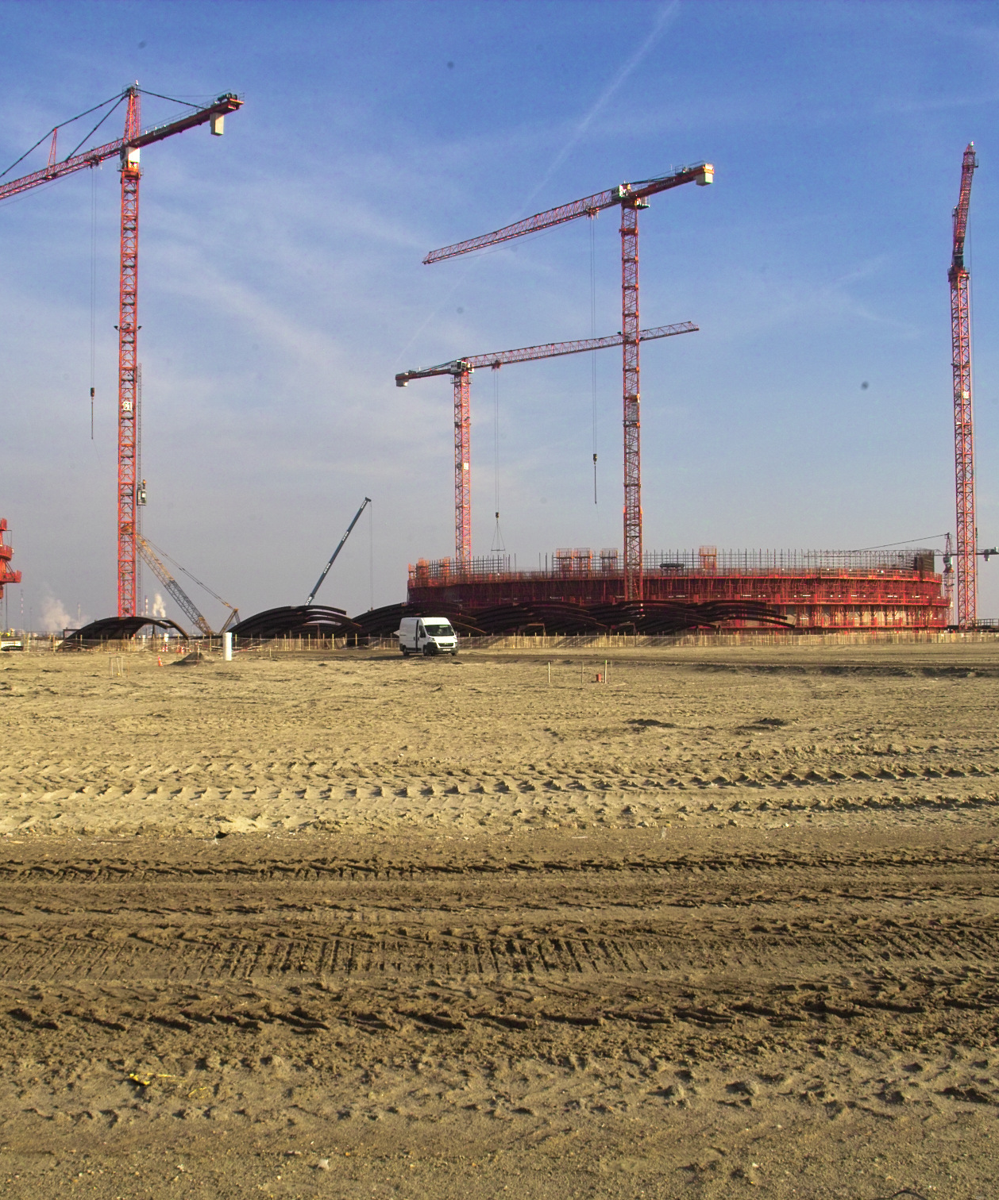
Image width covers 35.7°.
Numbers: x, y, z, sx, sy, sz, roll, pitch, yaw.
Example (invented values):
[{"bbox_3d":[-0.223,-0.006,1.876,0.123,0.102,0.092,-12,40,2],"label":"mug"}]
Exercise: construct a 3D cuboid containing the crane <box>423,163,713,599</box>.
[{"bbox_3d":[8.346,-25.909,228.384,3.000,64.200,61.200,0,-2,-41],"label":"crane"}]

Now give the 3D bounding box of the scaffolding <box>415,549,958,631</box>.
[{"bbox_3d":[29.743,-0.975,265.409,90.000,13.600,90.000,-1,-1,6],"label":"scaffolding"}]

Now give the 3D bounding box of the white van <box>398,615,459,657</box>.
[{"bbox_3d":[-4.673,2.478,103.000,2.100,2.520,5.400,0,-1,-27],"label":"white van"}]

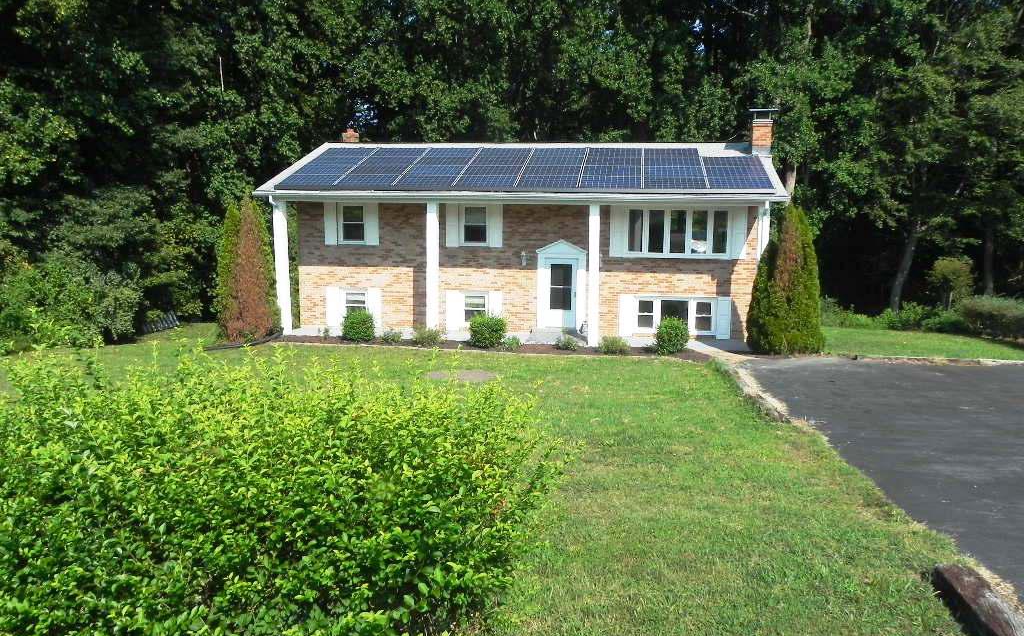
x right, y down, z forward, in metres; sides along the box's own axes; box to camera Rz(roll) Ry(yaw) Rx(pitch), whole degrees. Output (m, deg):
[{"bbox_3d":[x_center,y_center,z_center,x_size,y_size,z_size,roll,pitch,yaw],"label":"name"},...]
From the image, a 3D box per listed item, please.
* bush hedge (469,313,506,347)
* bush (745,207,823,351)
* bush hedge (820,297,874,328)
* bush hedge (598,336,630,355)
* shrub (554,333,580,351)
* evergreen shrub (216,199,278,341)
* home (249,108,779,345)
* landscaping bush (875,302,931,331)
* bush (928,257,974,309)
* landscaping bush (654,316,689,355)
[{"bbox_3d":[-0.662,0.334,20.800,1.038,0.866,0.969,1,9,0],"label":"bush hedge"},{"bbox_3d":[7.362,-1.070,20.696,2.120,3.923,1.887,2,9,9],"label":"bush"},{"bbox_3d":[11.036,-0.214,25.292,1.794,0.991,1.326,2,9,9],"label":"bush hedge"},{"bbox_3d":[2.700,0.699,20.256,0.851,0.429,0.765,2,9,9],"label":"bush hedge"},{"bbox_3d":[1.490,0.609,20.648,0.705,0.446,0.663,2,9,9],"label":"shrub"},{"bbox_3d":[-7.663,-1.443,22.405,1.913,4.030,1.734,2,9,9],"label":"evergreen shrub"},{"bbox_3d":[0.705,-3.343,25.868,14.647,6.732,10.424,2,9,9],"label":"home"},{"bbox_3d":[12.695,-0.115,24.933,1.768,0.910,1.326,2,9,9],"label":"landscaping bush"},{"bbox_3d":[15.454,-1.189,27.039,1.634,1.940,1.530,2,9,9],"label":"bush"},{"bbox_3d":[4.166,0.428,20.081,0.897,0.943,0.918,2,9,9],"label":"landscaping bush"}]

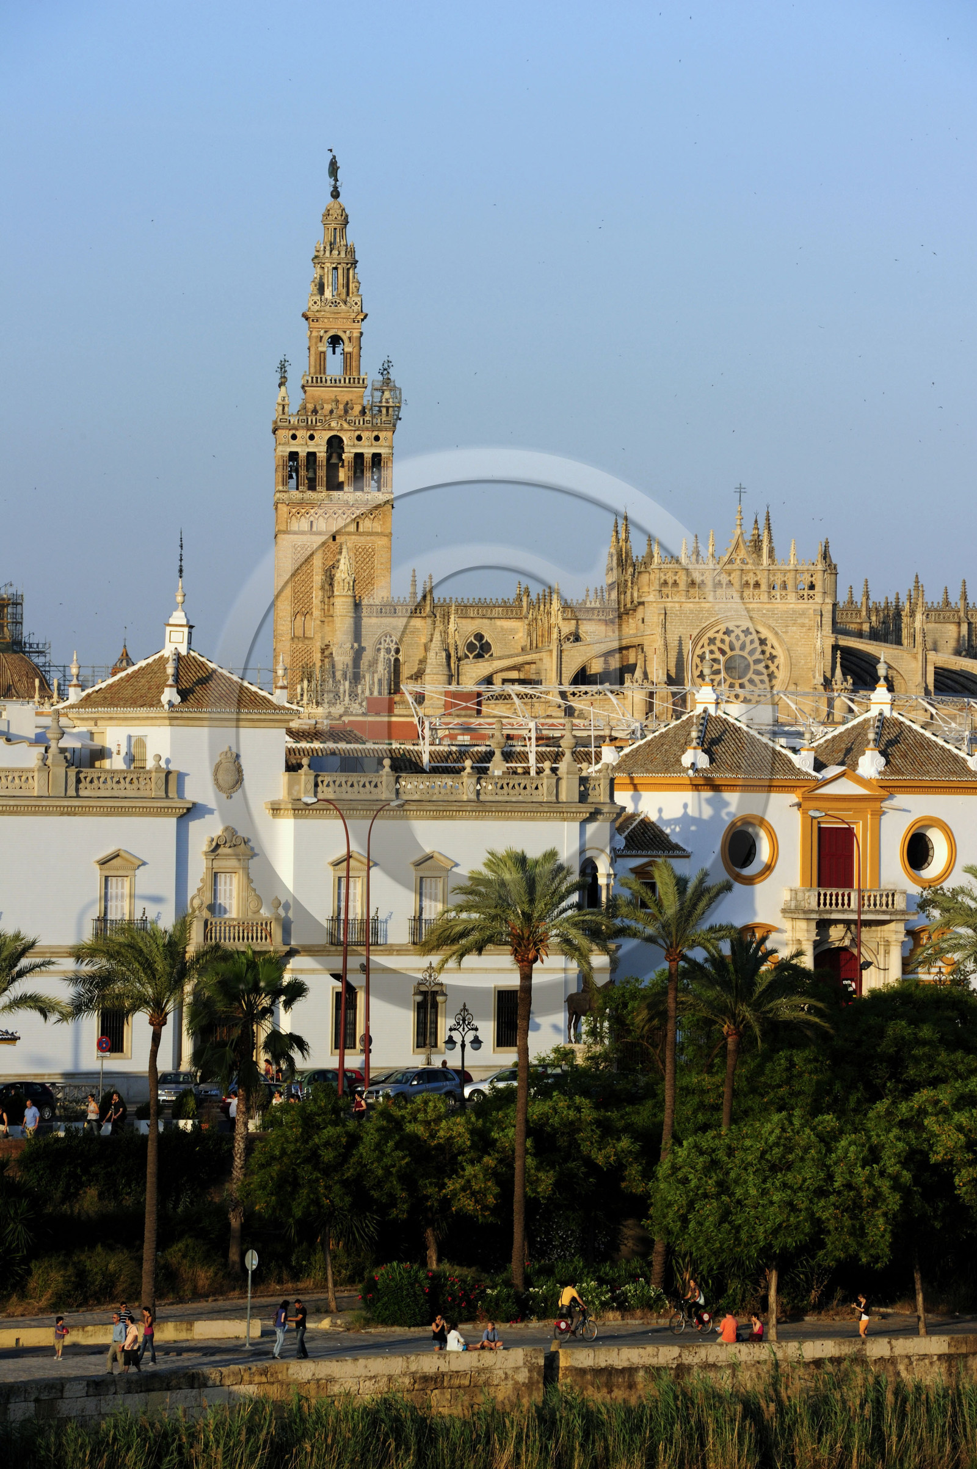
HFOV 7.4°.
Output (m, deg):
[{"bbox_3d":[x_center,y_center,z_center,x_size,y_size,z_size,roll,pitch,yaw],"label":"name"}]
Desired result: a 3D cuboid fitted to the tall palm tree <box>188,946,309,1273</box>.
[{"bbox_3d":[-7.660,12.026,241.000,3.900,10.520,3.800,1,-1,0],"label":"tall palm tree"}]

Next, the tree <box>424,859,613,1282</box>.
[{"bbox_3d":[0.931,10.661,240.000,6.300,14.200,6.200,1,-1,0],"label":"tree"}]

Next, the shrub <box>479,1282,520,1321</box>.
[{"bbox_3d":[0.386,18.242,242.000,1.350,1.300,1.350,0,-2,0],"label":"shrub"}]

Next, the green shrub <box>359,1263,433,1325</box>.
[{"bbox_3d":[-2.950,17.892,241.000,2.350,1.950,2.200,0,-2,0],"label":"green shrub"}]

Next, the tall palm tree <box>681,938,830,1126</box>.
[{"bbox_3d":[9.334,11.948,264.000,5.200,10.000,5.200,0,-2,0],"label":"tall palm tree"}]

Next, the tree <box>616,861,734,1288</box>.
[{"bbox_3d":[5.931,10.979,243.000,4.300,13.860,4.300,1,-1,0],"label":"tree"}]

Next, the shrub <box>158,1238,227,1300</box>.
[{"bbox_3d":[-9.691,17.492,247.000,2.300,2.000,2.100,0,-2,0],"label":"shrub"}]

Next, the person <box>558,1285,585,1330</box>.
[{"bbox_3d":[2.560,17.436,229.000,0.780,1.550,0.520,2,-2,-42],"label":"person"}]

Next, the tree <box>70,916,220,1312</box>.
[{"bbox_3d":[-10.658,11.943,234.000,4.700,12.500,4.700,0,-2,0],"label":"tree"}]

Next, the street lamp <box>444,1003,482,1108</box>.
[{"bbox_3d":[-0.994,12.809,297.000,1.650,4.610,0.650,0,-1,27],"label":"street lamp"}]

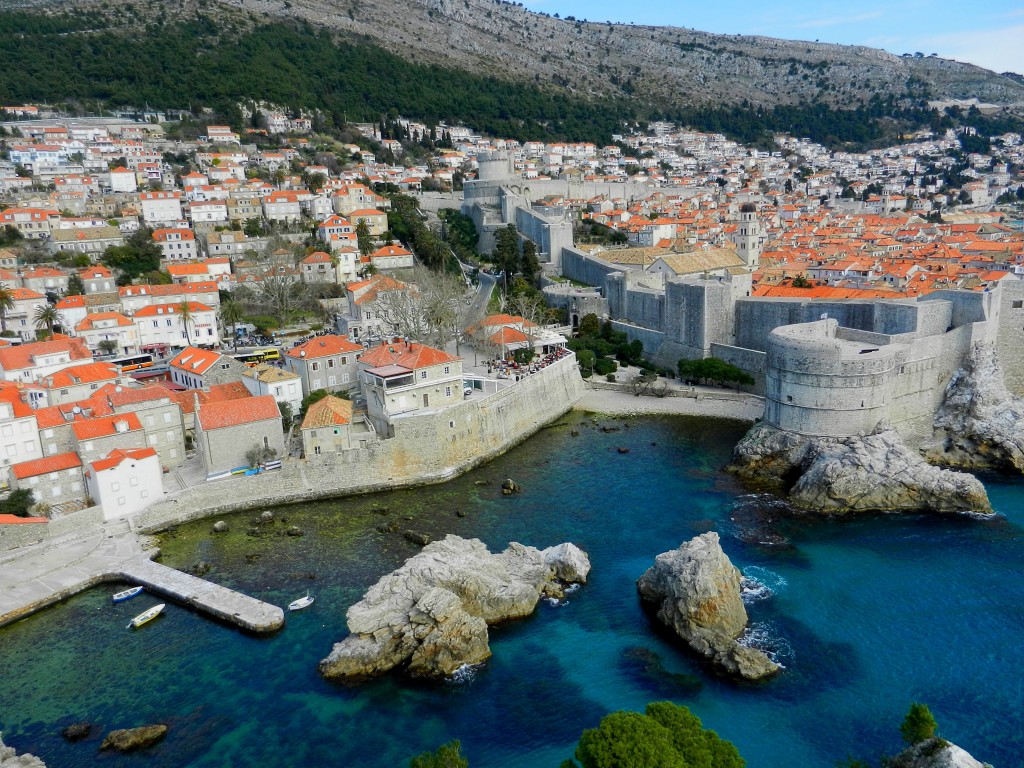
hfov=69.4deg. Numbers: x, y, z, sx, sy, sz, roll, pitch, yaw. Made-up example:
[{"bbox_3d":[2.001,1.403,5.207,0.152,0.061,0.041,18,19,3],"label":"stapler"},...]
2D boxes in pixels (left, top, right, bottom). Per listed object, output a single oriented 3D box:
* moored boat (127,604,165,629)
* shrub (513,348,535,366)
[{"bbox_3d":[-46.120,29.570,93.830,1.650,0.850,4.800,6,17,29],"label":"moored boat"},{"bbox_3d":[2.730,-6.470,179.460,4.800,3.600,4.000,-2,15,1],"label":"shrub"}]

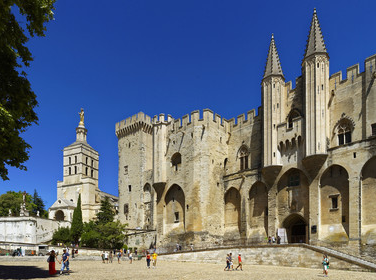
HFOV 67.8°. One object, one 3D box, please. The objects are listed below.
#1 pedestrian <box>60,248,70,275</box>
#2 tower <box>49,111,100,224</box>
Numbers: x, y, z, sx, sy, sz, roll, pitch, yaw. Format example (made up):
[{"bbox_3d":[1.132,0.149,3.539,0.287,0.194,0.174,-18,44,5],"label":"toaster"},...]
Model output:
[{"bbox_3d":[-8.006,7.967,18.300,0.600,1.750,0.550,-5,-8,38],"label":"pedestrian"},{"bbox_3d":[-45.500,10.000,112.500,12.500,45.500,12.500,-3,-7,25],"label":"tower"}]

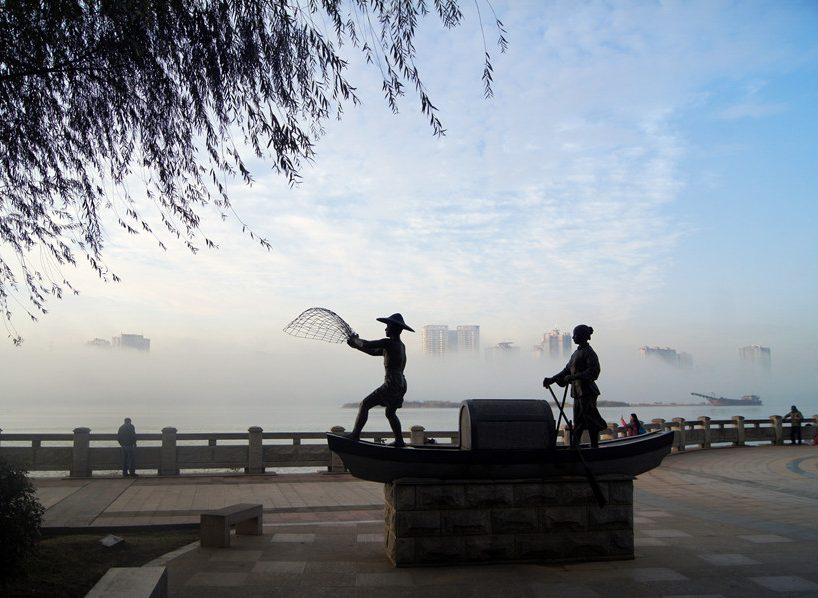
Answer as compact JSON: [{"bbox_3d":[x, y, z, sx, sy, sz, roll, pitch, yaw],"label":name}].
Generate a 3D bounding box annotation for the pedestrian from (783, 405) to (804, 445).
[{"bbox_3d":[17.217,5.652,30.195,0.780,1.744,0.450,-3,-9,20],"label":"pedestrian"}]

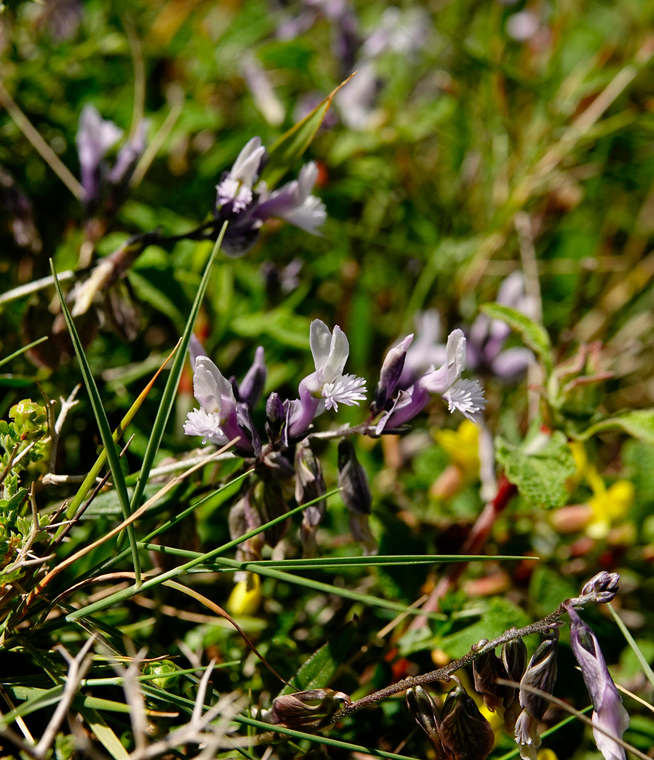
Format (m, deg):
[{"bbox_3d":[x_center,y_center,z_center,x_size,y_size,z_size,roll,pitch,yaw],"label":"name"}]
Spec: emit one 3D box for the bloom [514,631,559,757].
[{"bbox_3d":[0.027,0.040,0.237,0.005,0.016,0.005,10,15,10],"label":"bloom"}]

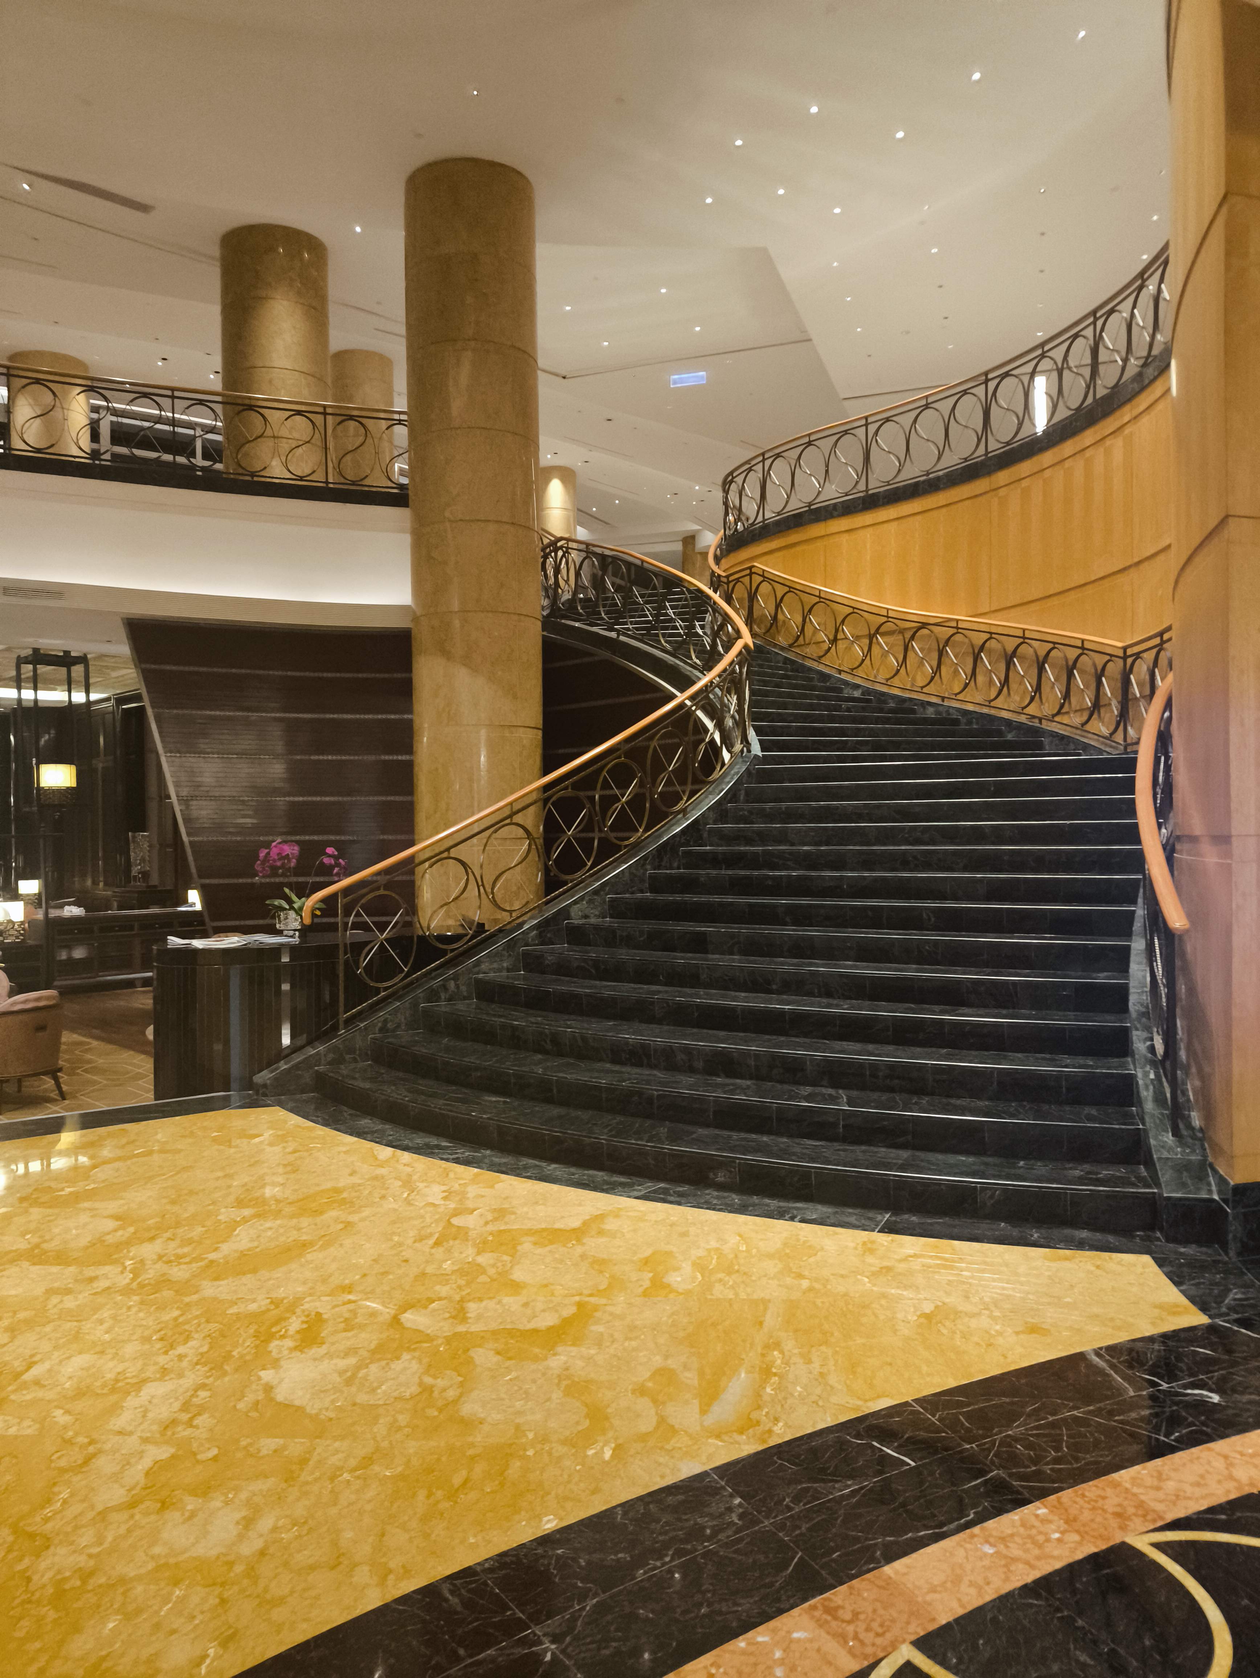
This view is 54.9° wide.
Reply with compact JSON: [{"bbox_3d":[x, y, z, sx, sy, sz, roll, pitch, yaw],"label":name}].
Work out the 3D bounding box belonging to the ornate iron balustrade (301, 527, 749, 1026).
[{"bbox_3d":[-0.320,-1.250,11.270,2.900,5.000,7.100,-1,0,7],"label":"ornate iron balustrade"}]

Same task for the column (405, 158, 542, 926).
[{"bbox_3d":[-1.708,-2.810,13.450,1.410,8.820,1.410,-1,0,0],"label":"column"}]

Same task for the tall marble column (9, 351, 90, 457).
[{"bbox_3d":[-10.600,-6.550,22.200,1.330,4.200,1.330,-1,0,0],"label":"tall marble column"}]

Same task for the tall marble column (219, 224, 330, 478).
[{"bbox_3d":[-4.827,-6.310,16.550,1.410,3.560,1.410,-1,0,0],"label":"tall marble column"}]

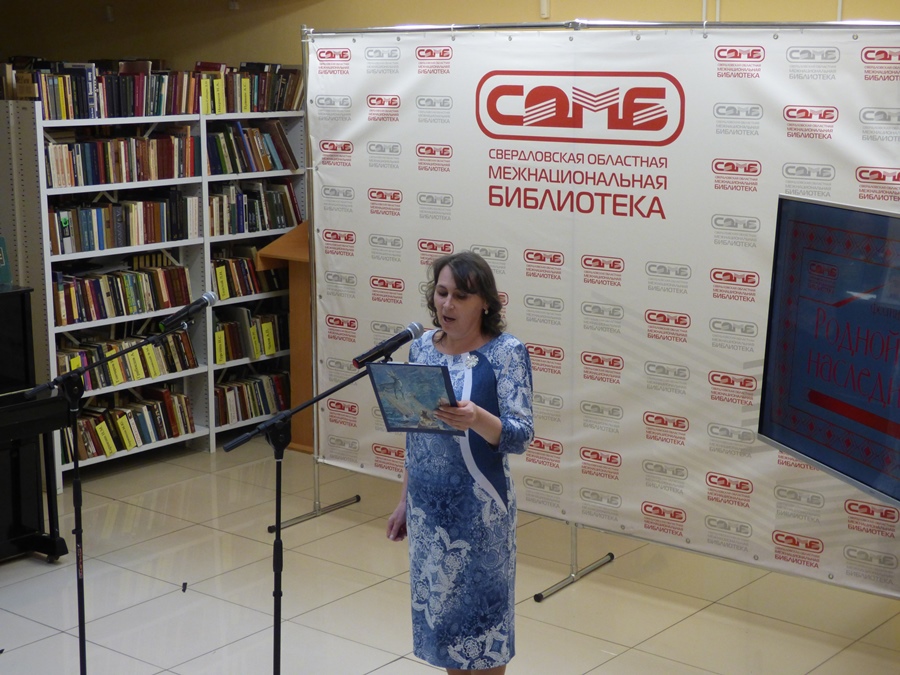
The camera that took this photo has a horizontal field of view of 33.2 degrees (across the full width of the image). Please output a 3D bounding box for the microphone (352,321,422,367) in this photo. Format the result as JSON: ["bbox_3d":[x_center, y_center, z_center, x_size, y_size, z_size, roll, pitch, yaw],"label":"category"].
[{"bbox_3d":[-0.169,0.023,4.269,0.252,0.050,0.050,-30,26,-33],"label":"microphone"}]

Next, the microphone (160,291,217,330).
[{"bbox_3d":[-0.868,-0.085,5.029,0.050,0.050,0.252,8,31,38],"label":"microphone"}]

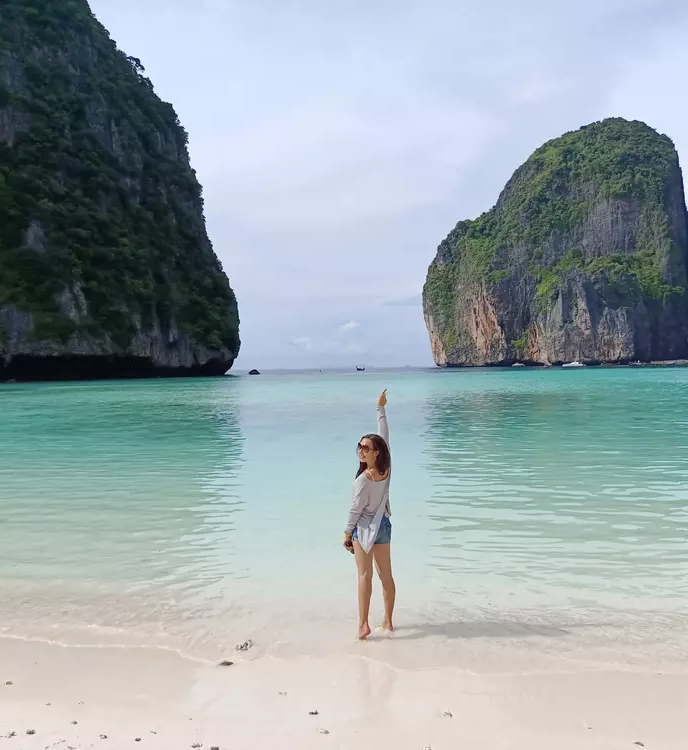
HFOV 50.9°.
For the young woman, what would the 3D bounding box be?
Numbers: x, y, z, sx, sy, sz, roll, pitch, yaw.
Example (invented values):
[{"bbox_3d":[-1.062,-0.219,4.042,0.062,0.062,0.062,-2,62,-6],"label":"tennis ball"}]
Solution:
[{"bbox_3d":[0.206,1.130,5.950,0.440,2.020,0.350,-1,1,-36],"label":"young woman"}]

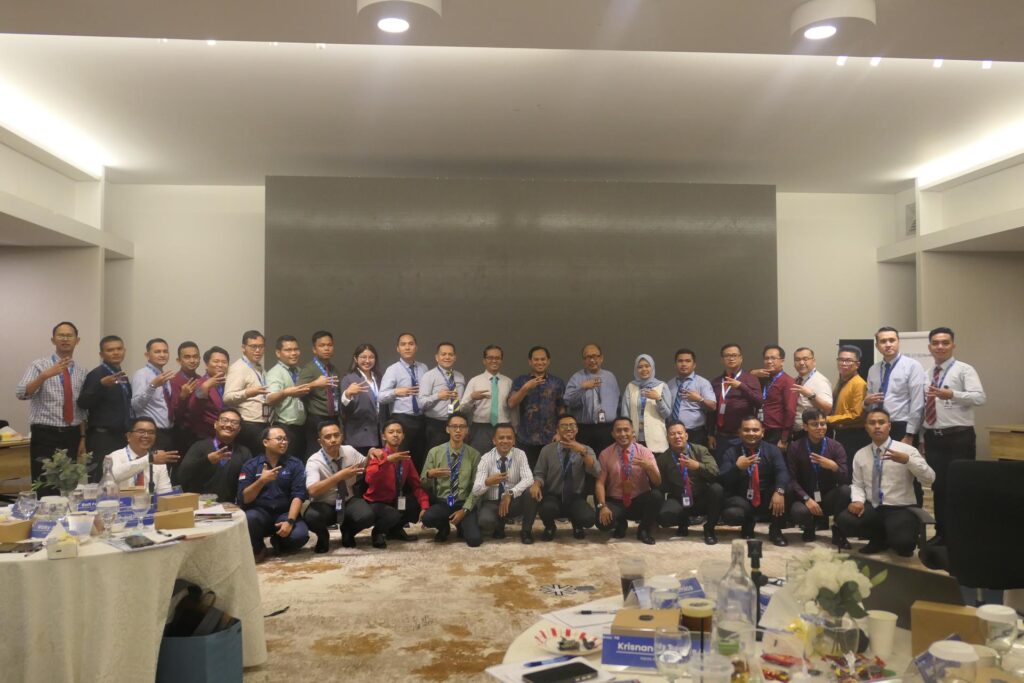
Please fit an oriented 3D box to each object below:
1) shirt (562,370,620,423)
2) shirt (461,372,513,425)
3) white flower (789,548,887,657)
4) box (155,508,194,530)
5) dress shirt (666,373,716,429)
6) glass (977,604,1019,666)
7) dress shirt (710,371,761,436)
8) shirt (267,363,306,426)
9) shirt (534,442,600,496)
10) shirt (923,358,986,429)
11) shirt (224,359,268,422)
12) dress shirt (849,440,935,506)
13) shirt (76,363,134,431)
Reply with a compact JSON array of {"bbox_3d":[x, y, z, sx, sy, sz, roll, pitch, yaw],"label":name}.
[{"bbox_3d":[0.743,0.507,7.350,0.490,0.520,0.330,0,-2,-5],"label":"shirt"},{"bbox_3d":[-0.217,0.526,7.350,0.450,0.490,0.310,0,-2,-20],"label":"shirt"},{"bbox_3d":[0.758,0.604,1.850,0.225,0.250,0.210,0,-2,0],"label":"white flower"},{"bbox_3d":[-1.545,0.816,3.645,0.162,0.069,0.105,1,-2,-25],"label":"box"},{"bbox_3d":[1.656,0.544,7.350,0.440,0.520,0.300,-2,-2,34],"label":"dress shirt"},{"bbox_3d":[1.138,0.697,1.855,0.092,0.155,0.092,0,-2,0],"label":"glass"},{"bbox_3d":[1.973,0.536,7.000,0.500,0.570,0.370,-2,-2,36],"label":"dress shirt"},{"bbox_3d":[-1.925,0.444,6.800,0.360,0.550,0.460,-2,-2,35],"label":"shirt"},{"bbox_3d":[0.473,1.112,6.920,0.560,0.490,0.360,0,-2,3],"label":"shirt"},{"bbox_3d":[3.575,0.413,6.450,0.380,0.570,0.540,1,-2,-38],"label":"shirt"},{"bbox_3d":[-2.183,0.403,6.550,0.370,0.540,0.470,-1,-2,30],"label":"shirt"},{"bbox_3d":[2.938,1.027,6.200,0.600,0.530,0.400,-2,-3,42],"label":"dress shirt"},{"bbox_3d":[-3.258,0.442,6.400,0.370,0.550,0.500,-2,-3,42],"label":"shirt"}]

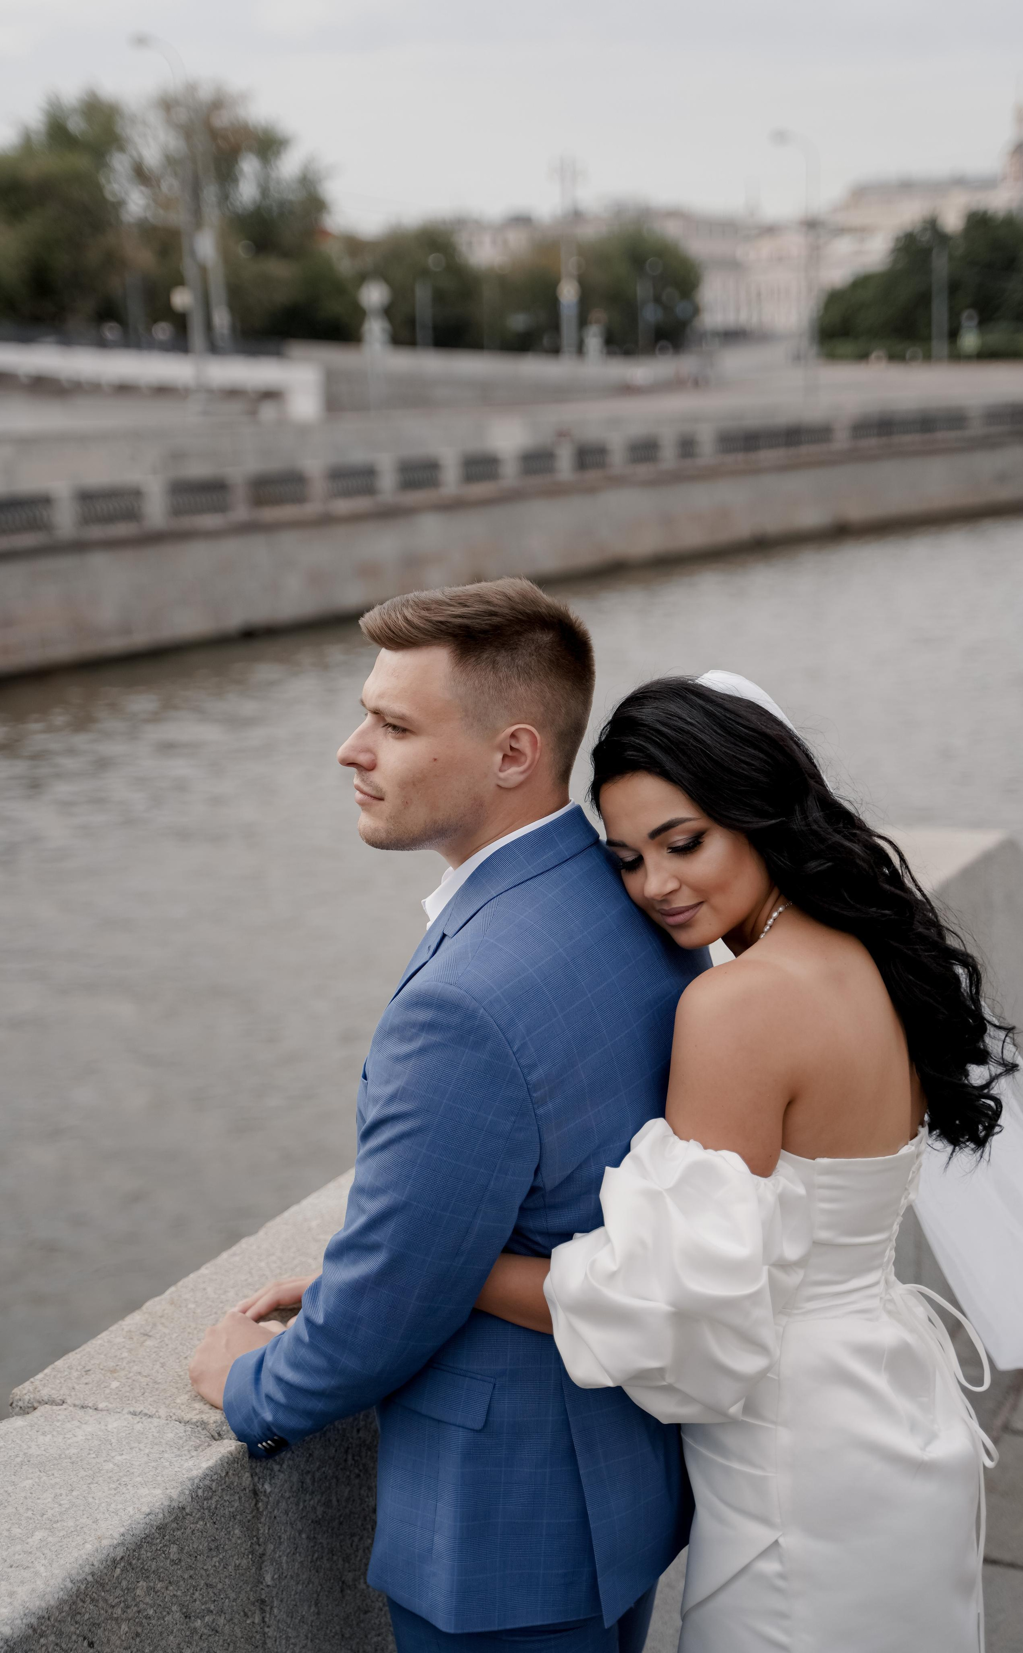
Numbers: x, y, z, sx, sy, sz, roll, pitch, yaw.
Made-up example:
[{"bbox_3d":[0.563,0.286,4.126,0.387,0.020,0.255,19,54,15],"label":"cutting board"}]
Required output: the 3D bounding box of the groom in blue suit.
[{"bbox_3d":[0.019,0.650,2.432,0.485,1.820,0.510,6,14,31],"label":"groom in blue suit"}]

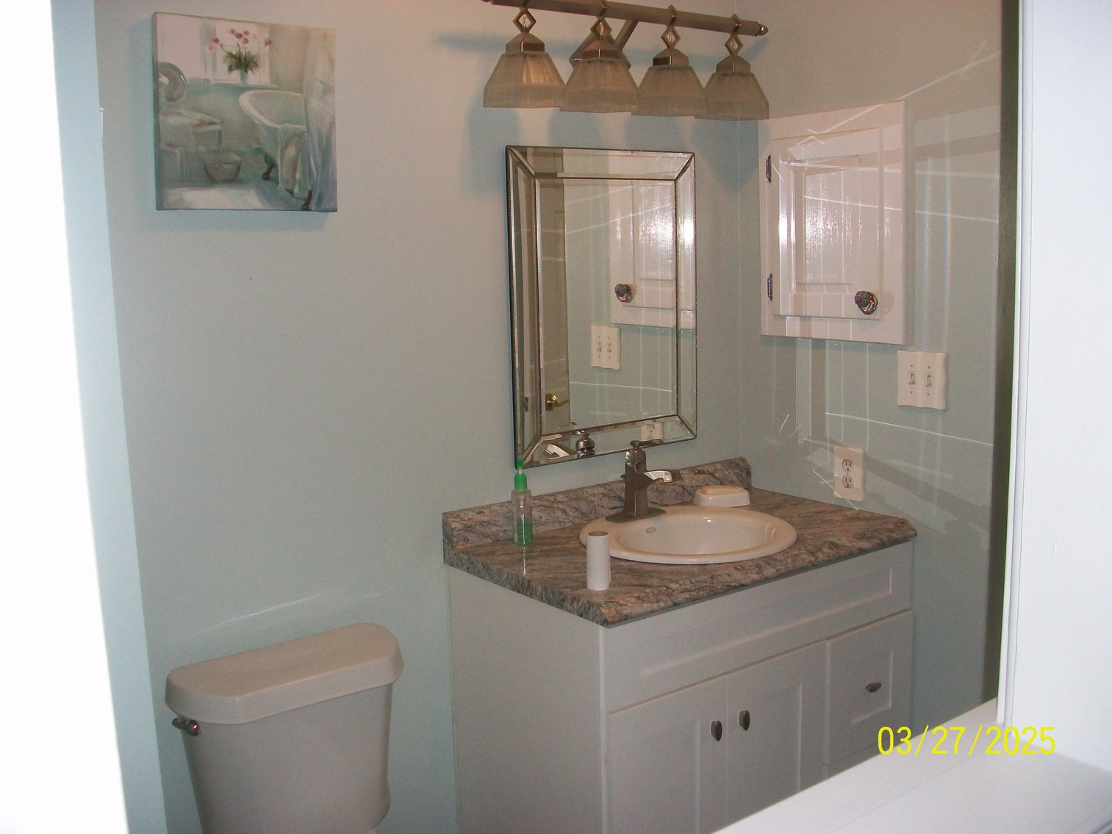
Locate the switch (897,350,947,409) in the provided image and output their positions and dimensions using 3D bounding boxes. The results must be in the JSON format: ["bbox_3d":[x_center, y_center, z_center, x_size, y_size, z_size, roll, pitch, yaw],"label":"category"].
[{"bbox_3d":[0.804,-0.081,2.402,0.015,0.125,0.128,-8,11,-36],"label":"switch"}]

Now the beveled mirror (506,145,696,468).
[{"bbox_3d":[0.120,-0.265,2.545,0.551,0.706,0.026,-8,11,-36],"label":"beveled mirror"}]

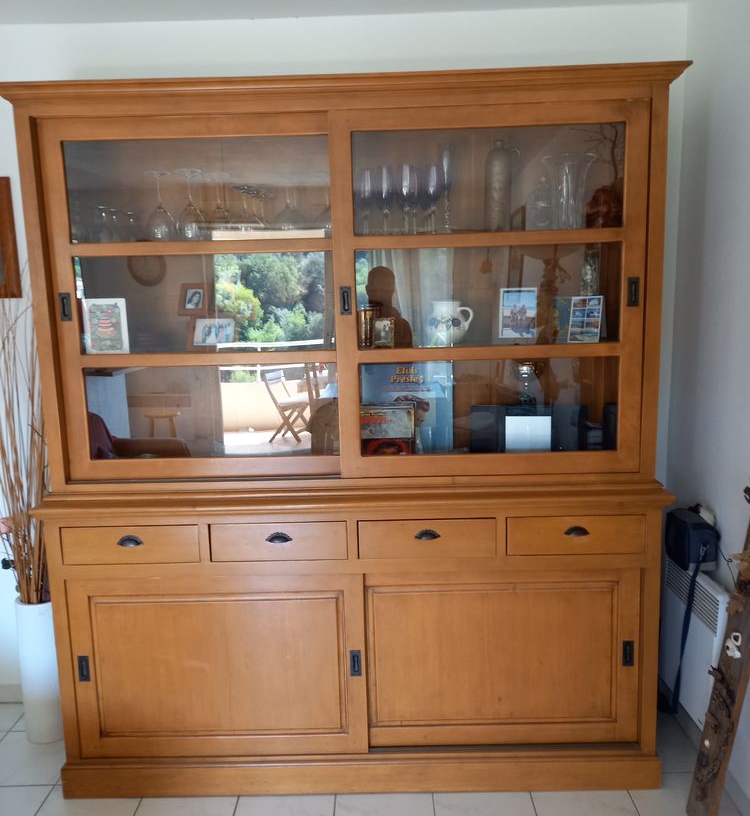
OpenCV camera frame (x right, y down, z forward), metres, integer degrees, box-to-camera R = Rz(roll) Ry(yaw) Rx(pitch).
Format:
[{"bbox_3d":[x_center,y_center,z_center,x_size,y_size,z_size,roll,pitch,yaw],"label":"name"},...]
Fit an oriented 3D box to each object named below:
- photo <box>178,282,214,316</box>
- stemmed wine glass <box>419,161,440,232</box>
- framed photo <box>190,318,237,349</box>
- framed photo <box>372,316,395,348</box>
[{"bbox_3d":[-0.578,-0.347,2.317,0.106,0.108,0.025,1,-5,16],"label":"photo"},{"bbox_3d":[0.171,-0.652,2.248,0.070,0.225,0.070,-1,9,0],"label":"stemmed wine glass"},{"bbox_3d":[-0.530,-0.249,2.370,0.155,0.112,0.040,-2,9,-5],"label":"framed photo"},{"bbox_3d":[0.026,-0.232,2.247,0.067,0.099,0.026,-1,1,4],"label":"framed photo"}]

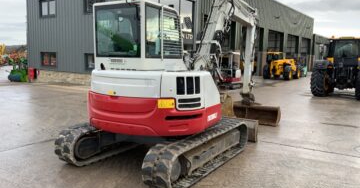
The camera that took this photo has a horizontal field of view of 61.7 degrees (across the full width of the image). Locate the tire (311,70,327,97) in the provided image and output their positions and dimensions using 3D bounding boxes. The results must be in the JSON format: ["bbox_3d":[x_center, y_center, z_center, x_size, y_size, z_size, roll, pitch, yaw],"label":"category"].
[{"bbox_3d":[6.770,-0.674,14.608,0.570,1.620,1.620,6,8,33],"label":"tire"}]

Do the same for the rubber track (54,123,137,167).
[{"bbox_3d":[-1.072,0.744,5.895,0.447,0.556,2.802,6,8,32],"label":"rubber track"}]

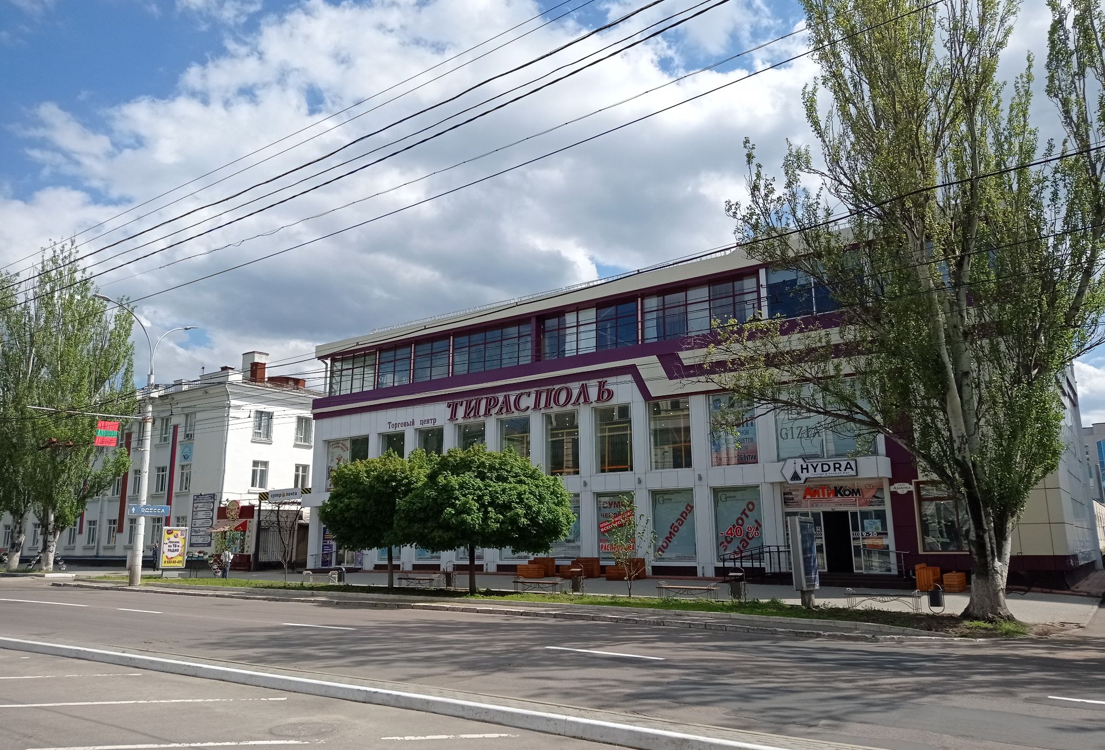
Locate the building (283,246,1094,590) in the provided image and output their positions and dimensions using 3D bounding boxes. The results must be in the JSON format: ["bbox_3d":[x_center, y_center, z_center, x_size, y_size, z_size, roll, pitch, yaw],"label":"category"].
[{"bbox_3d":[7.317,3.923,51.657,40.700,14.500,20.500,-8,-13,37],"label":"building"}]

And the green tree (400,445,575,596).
[{"bbox_3d":[-2.151,4.690,29.027,5.600,4.750,5.200,0,-11,0],"label":"green tree"}]

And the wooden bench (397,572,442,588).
[{"bbox_3d":[-4.988,7.656,33.341,1.800,0.550,0.520,-8,-13,37],"label":"wooden bench"}]

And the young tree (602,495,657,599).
[{"bbox_3d":[2.274,5.062,26.596,1.650,3.050,1.500,0,-11,0],"label":"young tree"}]

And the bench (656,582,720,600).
[{"bbox_3d":[3.901,6.215,25.694,1.750,0.460,0.500,-8,-13,37],"label":"bench"}]

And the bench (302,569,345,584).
[{"bbox_3d":[-9.641,8.441,37.381,1.950,0.560,0.550,-8,-13,37],"label":"bench"}]

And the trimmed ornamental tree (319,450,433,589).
[{"bbox_3d":[-5.907,5.195,32.243,4.800,5.000,4.600,0,-11,0],"label":"trimmed ornamental tree"}]

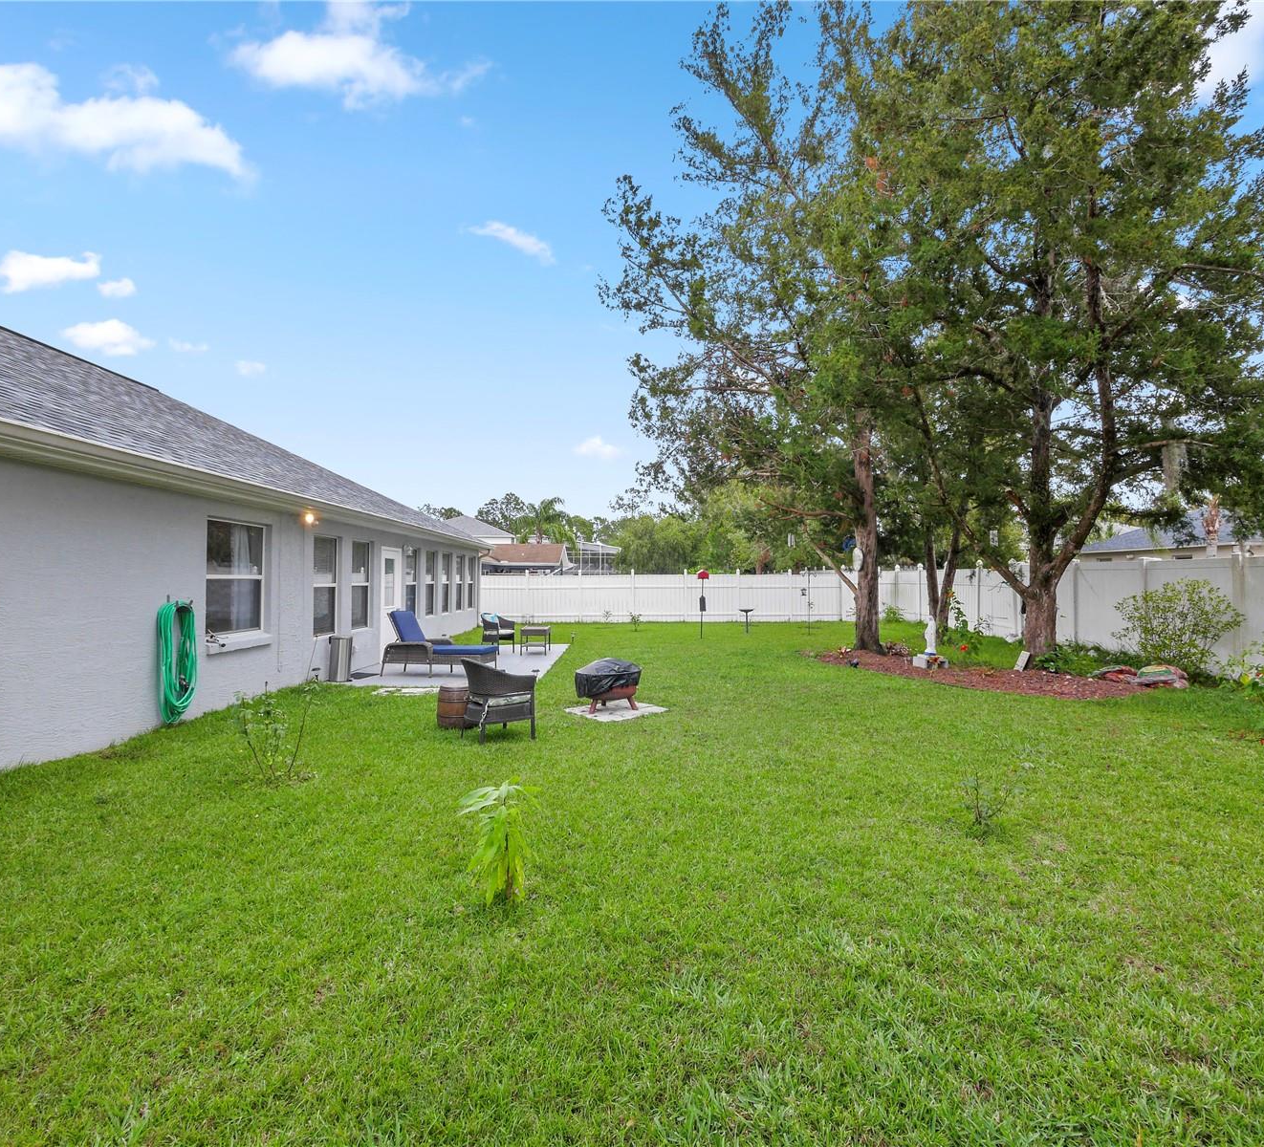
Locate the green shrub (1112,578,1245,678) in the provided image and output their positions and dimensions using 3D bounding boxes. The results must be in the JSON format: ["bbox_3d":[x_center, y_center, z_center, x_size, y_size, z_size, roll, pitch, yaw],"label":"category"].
[{"bbox_3d":[9.154,0.846,10.359,1.850,1.600,1.750,0,-1,0],"label":"green shrub"}]

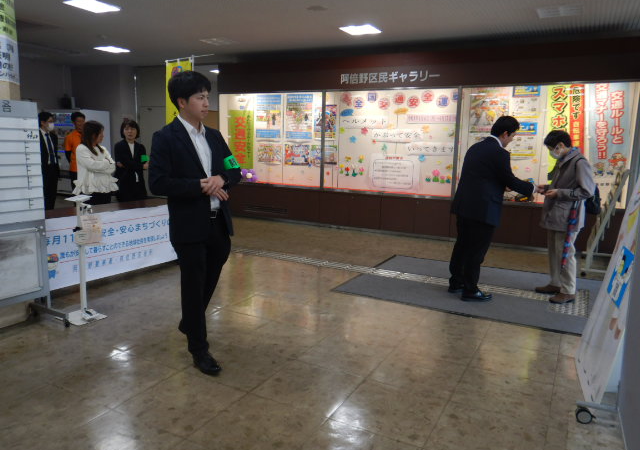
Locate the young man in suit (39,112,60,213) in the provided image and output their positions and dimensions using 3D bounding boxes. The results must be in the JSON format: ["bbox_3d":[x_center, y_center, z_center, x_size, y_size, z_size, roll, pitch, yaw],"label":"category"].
[{"bbox_3d":[-3.436,-0.569,6.102,0.340,1.700,0.500,6,10,28],"label":"young man in suit"}]

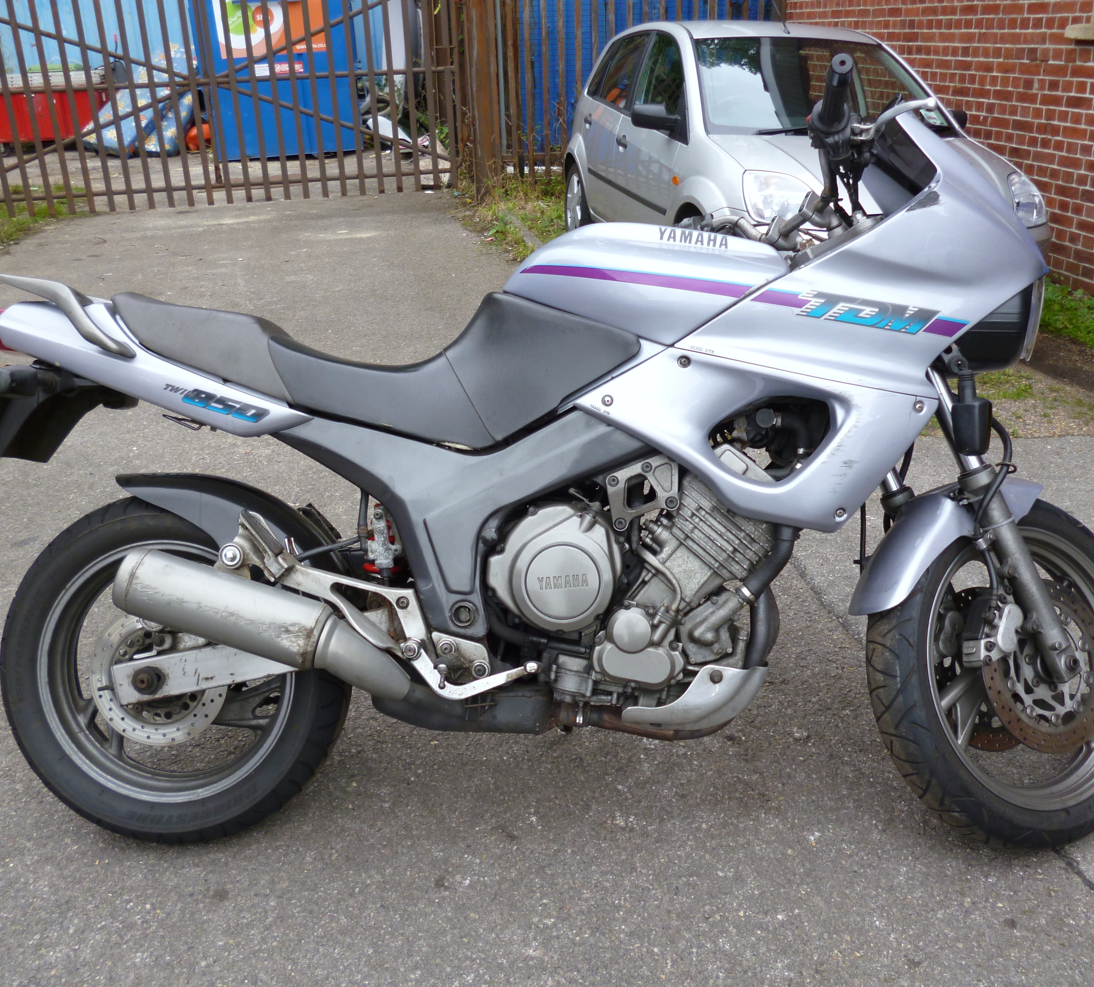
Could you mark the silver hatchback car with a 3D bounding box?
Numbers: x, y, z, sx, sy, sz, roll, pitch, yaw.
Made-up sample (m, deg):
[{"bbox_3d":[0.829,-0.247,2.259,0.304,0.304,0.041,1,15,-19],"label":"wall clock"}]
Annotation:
[{"bbox_3d":[1.285,-2.030,6.410,1.700,1.460,3.920,-6,24,-12],"label":"silver hatchback car"}]

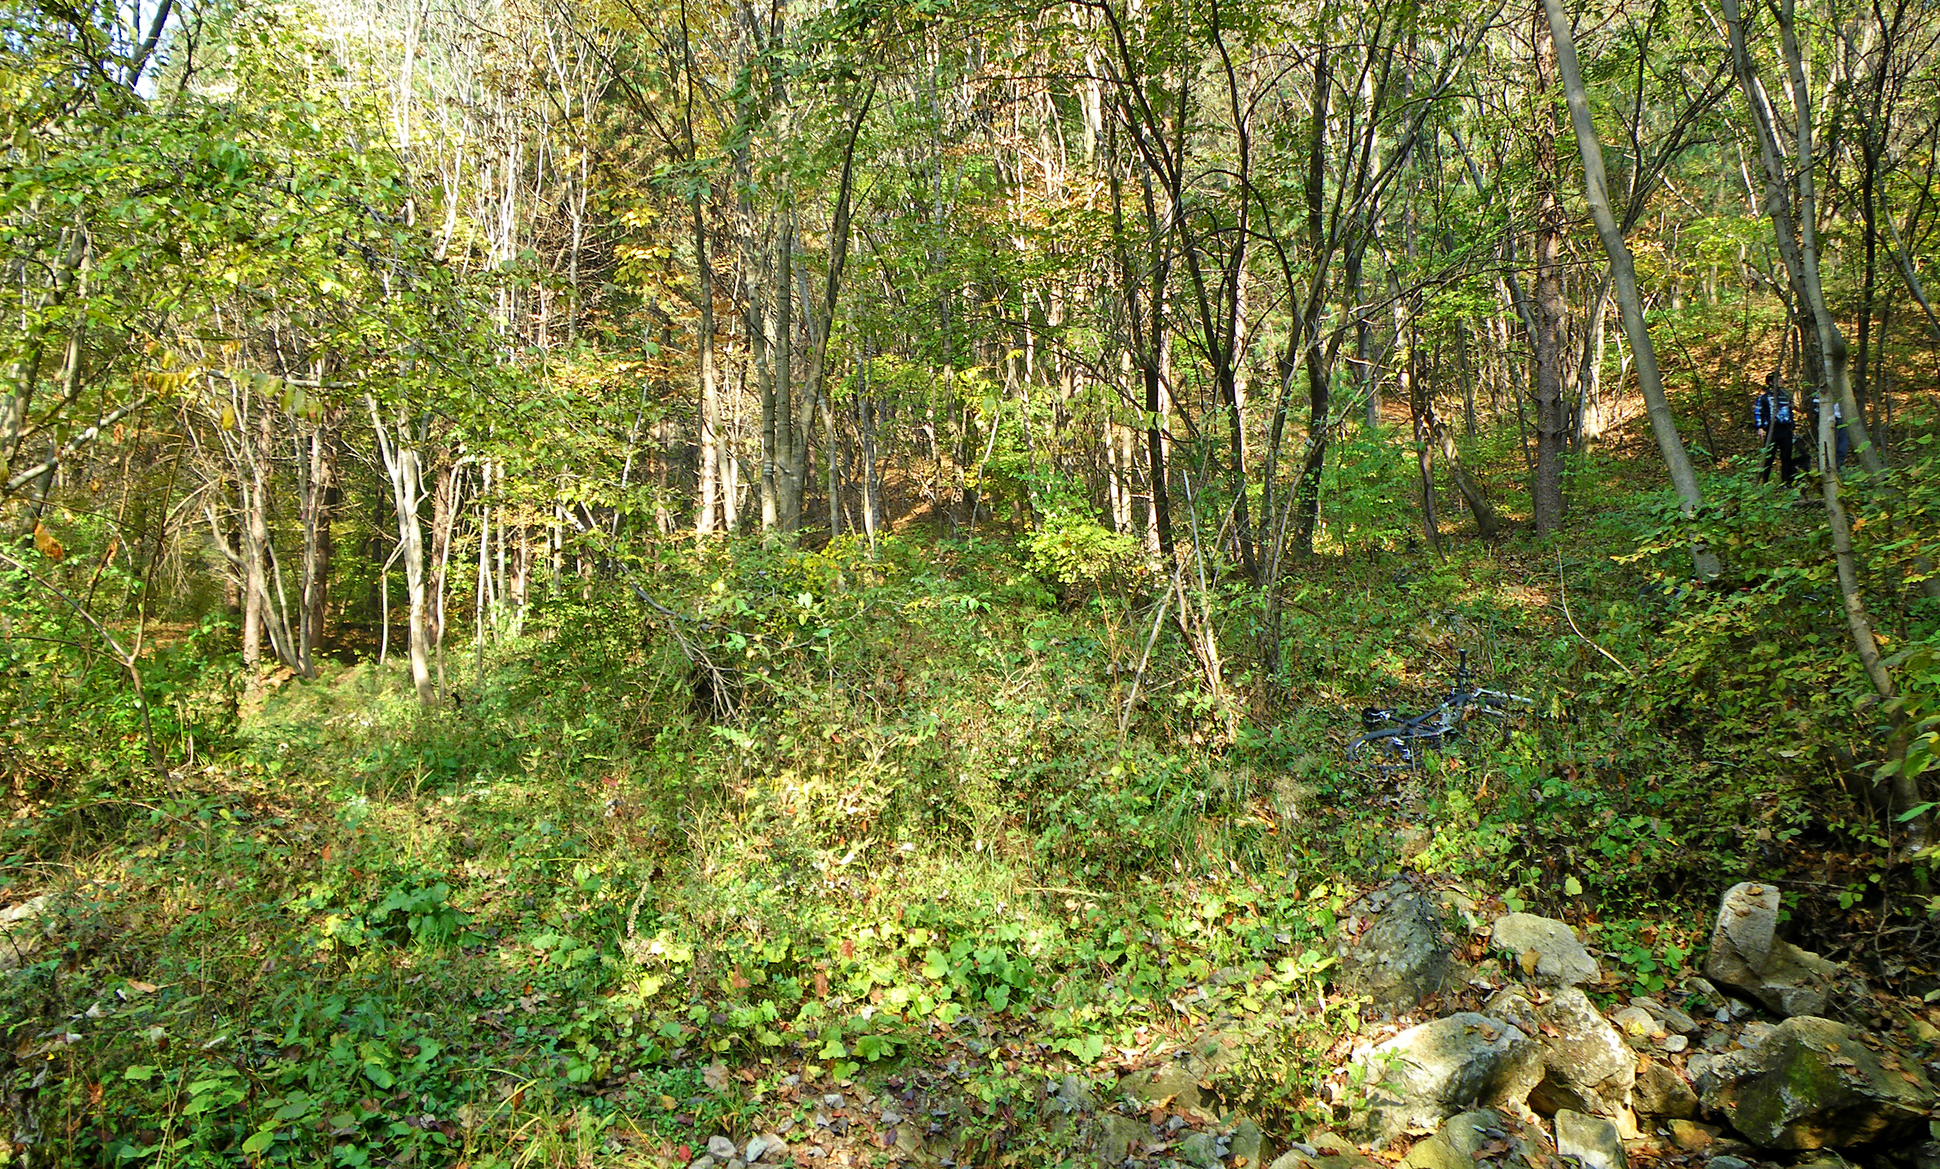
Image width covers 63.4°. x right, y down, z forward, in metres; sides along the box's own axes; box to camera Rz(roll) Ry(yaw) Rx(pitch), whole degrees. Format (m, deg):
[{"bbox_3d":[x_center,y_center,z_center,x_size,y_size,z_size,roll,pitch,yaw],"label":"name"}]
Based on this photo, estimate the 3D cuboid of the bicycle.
[{"bbox_3d":[3.313,0.955,10.812,1.700,0.600,1.000,-12,18,-12],"label":"bicycle"}]

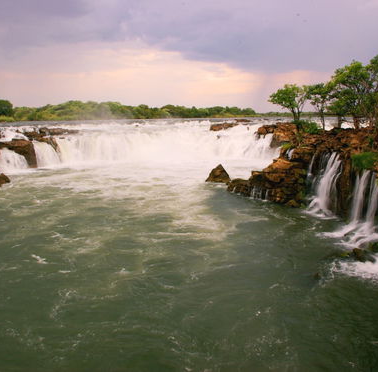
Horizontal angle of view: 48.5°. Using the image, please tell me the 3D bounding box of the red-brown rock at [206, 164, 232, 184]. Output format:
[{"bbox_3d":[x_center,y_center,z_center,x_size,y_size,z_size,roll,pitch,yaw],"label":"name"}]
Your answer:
[{"bbox_3d":[3.910,-1.580,56.000,3.370,2.420,3.030,0,10,0],"label":"red-brown rock"}]

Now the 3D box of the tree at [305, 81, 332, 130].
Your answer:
[{"bbox_3d":[17.050,-10.370,55.000,3.560,6.230,3.560,0,10,0],"label":"tree"}]

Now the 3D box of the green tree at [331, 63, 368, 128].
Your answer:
[{"bbox_3d":[19.140,-10.760,50.000,4.390,8.080,4.610,0,10,0],"label":"green tree"}]

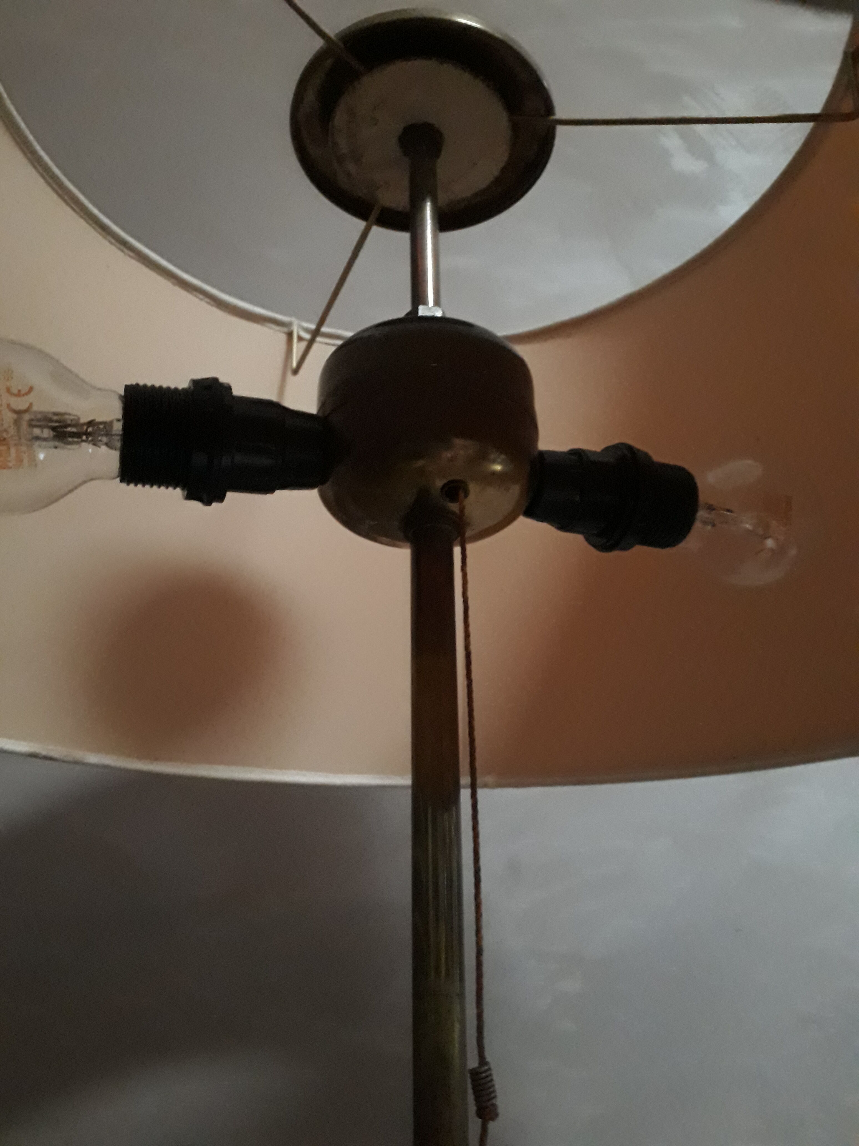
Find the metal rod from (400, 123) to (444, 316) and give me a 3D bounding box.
[{"bbox_3d":[-0.001,-0.117,0.306,0.016,0.081,0.016,-1,-21,0],"label":"metal rod"}]

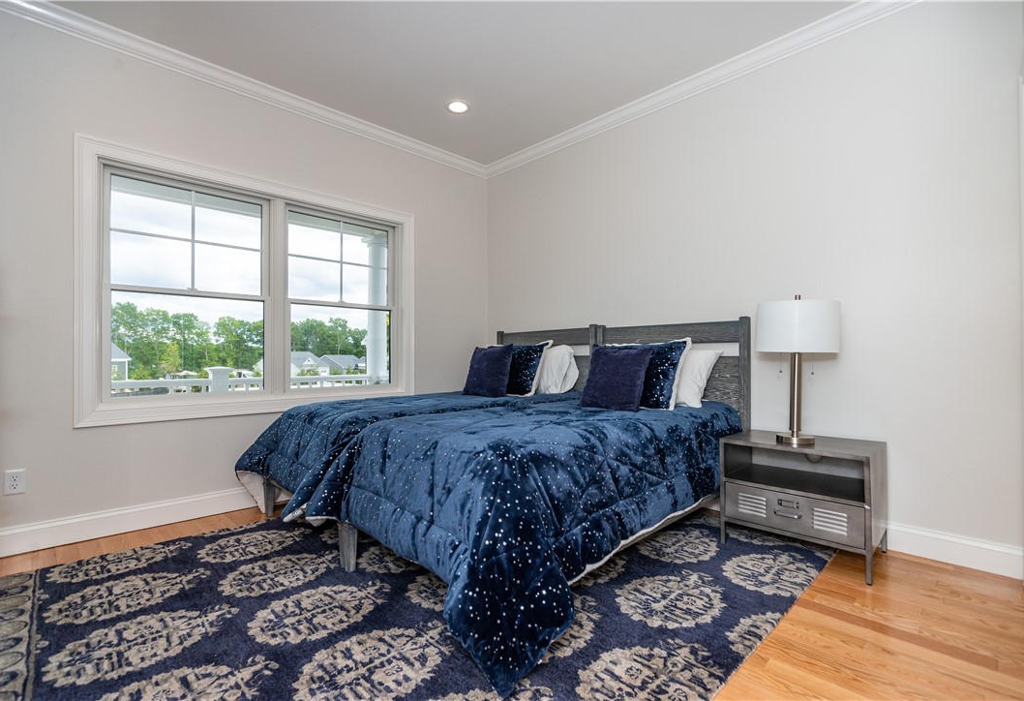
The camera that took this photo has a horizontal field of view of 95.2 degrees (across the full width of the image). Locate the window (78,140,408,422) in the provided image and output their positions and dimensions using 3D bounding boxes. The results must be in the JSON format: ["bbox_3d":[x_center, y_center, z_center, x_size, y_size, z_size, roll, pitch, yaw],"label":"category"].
[{"bbox_3d":[-1.555,-0.358,3.158,2.046,1.540,0.100,1,-1,-44],"label":"window"}]

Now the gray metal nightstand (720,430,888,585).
[{"bbox_3d":[1.444,0.716,2.326,0.460,0.532,0.609,1,-1,-44],"label":"gray metal nightstand"}]

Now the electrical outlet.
[{"bbox_3d":[-2.413,0.640,2.268,0.072,0.117,0.012,1,-1,-44],"label":"electrical outlet"}]

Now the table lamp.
[{"bbox_3d":[1.407,0.089,2.298,0.413,0.722,0.413,1,-1,-44],"label":"table lamp"}]

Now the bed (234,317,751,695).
[{"bbox_3d":[-0.106,0.401,2.775,2.072,1.184,2.273,1,-1,-44],"label":"bed"}]

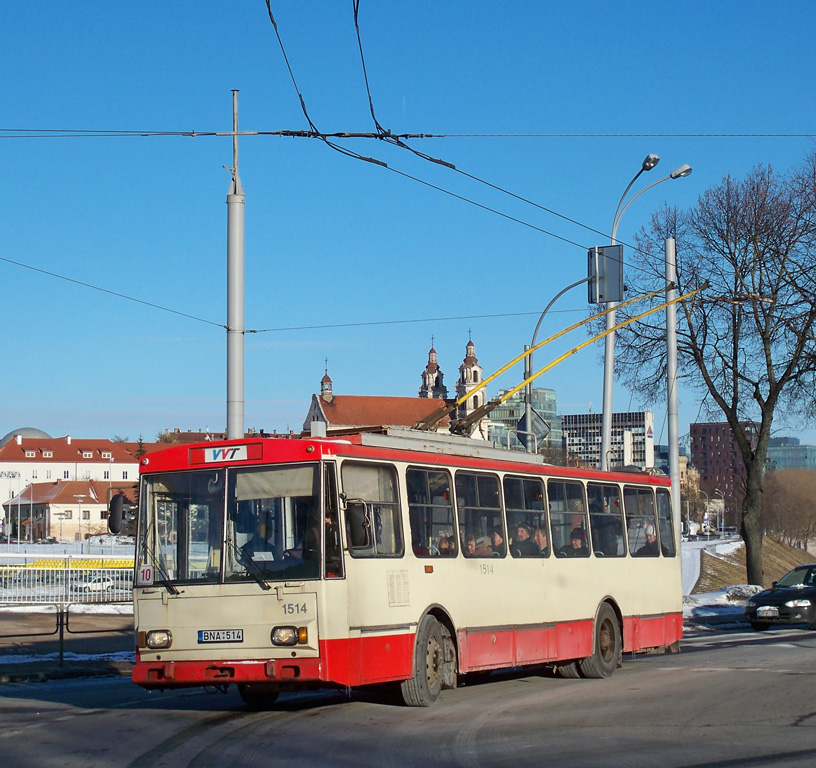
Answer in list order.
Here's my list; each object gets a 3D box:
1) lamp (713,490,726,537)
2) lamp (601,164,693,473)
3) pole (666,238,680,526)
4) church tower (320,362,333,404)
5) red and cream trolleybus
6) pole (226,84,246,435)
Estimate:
[{"bbox_3d":[63.101,26.285,329.057,1.800,9.900,0.700,-1,-6,0],"label":"lamp"},{"bbox_3d":[5.418,0.108,37.737,1.900,11.100,1.200,-5,-8,35],"label":"lamp"},{"bbox_3d":[6.749,1.156,41.124,0.260,9.800,0.260,-1,-6,0],"label":"pole"},{"bbox_3d":[-20.096,-0.627,402.664,2.400,10.500,2.400,3,-7,-30],"label":"church tower"},{"bbox_3d":[0.660,2.420,22.100,2.600,3.200,10.800,-4,-7,29],"label":"red and cream trolleybus"},{"bbox_3d":[-3.080,-0.291,29.223,0.340,10.200,0.340,-1,-6,0],"label":"pole"}]

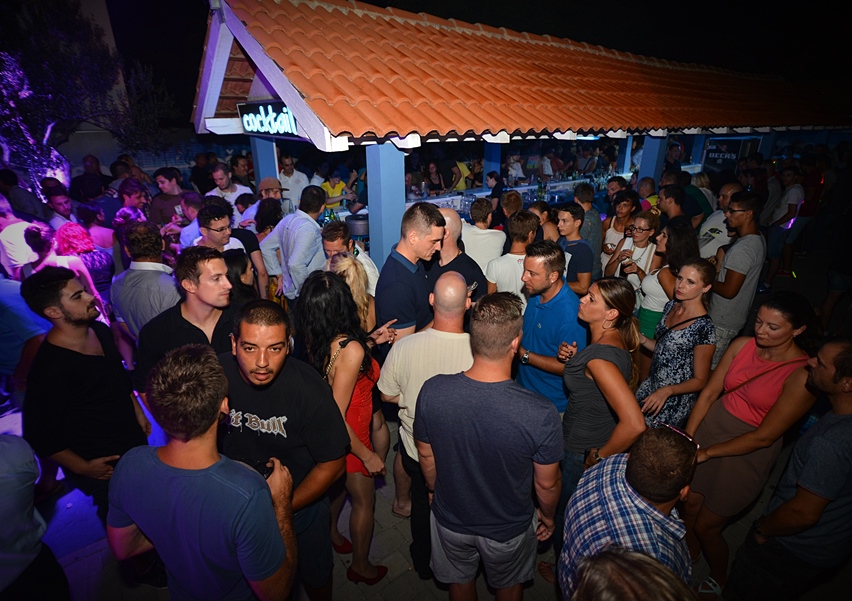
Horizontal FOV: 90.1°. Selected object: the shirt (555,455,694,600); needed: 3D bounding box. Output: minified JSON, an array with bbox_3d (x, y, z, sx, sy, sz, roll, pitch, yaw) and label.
[{"bbox_3d":[0.480,0.762,1.149,0.360,0.680,0.490,-3,23,-6],"label":"shirt"}]

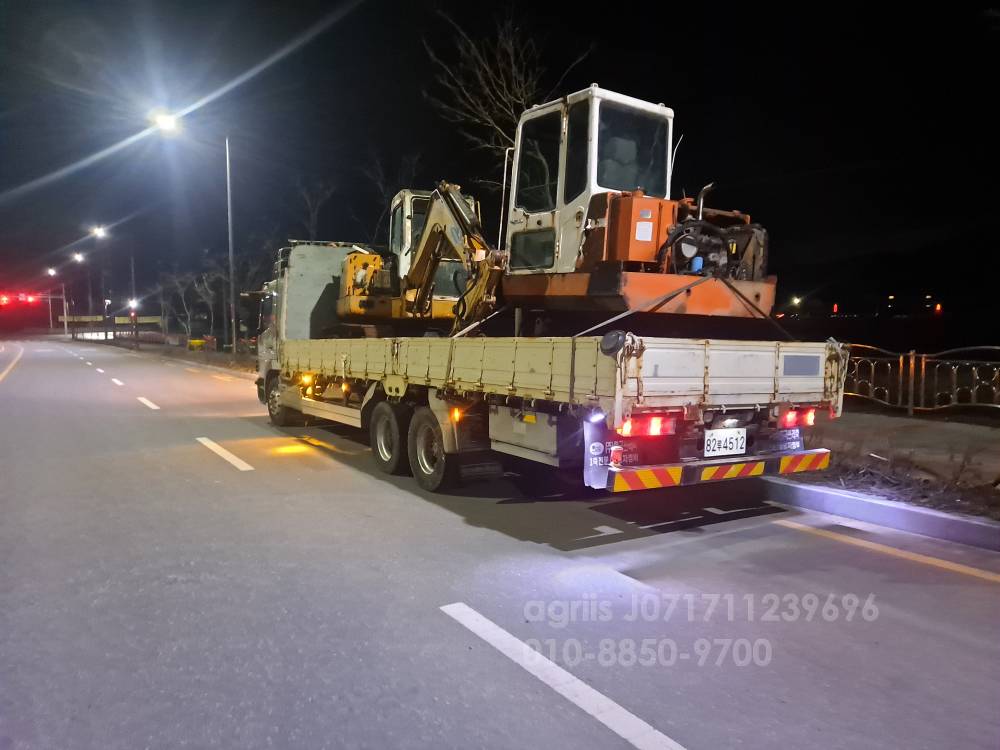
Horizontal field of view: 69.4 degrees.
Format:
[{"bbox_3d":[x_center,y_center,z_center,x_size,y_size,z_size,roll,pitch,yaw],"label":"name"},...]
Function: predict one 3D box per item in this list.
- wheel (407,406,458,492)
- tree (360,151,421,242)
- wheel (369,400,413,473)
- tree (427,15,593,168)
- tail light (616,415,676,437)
[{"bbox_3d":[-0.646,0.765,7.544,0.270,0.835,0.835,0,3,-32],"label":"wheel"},{"bbox_3d":[-3.630,-3.600,23.500,2.600,7.400,2.600,-2,4,-31],"label":"tree"},{"bbox_3d":[-1.216,0.715,8.447,0.270,0.835,0.835,0,3,-32],"label":"wheel"},{"bbox_3d":[0.350,-3.920,16.500,4.200,8.900,4.200,-2,4,-31],"label":"tree"},{"bbox_3d":[1.024,0.358,5.132,0.532,0.149,0.090,0,3,-32],"label":"tail light"}]

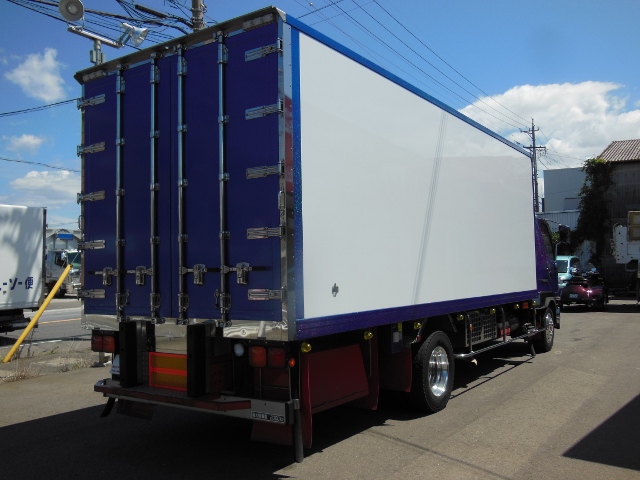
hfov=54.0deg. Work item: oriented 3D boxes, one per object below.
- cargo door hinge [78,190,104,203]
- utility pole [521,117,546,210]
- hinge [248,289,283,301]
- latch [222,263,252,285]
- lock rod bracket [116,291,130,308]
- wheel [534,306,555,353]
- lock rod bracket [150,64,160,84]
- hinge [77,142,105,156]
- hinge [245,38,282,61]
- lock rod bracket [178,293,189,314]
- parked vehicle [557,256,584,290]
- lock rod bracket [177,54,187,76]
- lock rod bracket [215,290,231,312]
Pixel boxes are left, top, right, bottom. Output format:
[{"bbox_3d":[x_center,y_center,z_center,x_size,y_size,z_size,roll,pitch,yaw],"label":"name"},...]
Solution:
[{"bbox_3d":[-2.068,-0.390,5.660,0.340,0.095,0.060,-3,-4,33],"label":"cargo door hinge"},{"bbox_3d":[14.436,-2.526,41.892,1.700,11.122,0.600,-3,-3,33],"label":"utility pole"},{"bbox_3d":[-0.398,0.397,4.610,0.320,0.085,0.050,-3,-4,33],"label":"hinge"},{"bbox_3d":[-0.616,0.251,4.689,0.250,0.160,0.080,-3,-4,33],"label":"latch"},{"bbox_3d":[-1.759,0.530,5.599,0.120,0.155,0.060,-3,-4,34],"label":"lock rod bracket"},{"bbox_3d":[3.936,1.548,11.127,0.240,0.845,0.845,-3,-4,33],"label":"wheel"},{"bbox_3d":[-1.399,-1.406,5.340,0.080,0.150,0.055,-3,-4,33],"label":"lock rod bracket"},{"bbox_3d":[-2.077,-0.817,5.684,0.340,0.095,0.060,-3,-4,33],"label":"hinge"},{"bbox_3d":[-0.422,-1.423,4.700,0.325,0.100,0.050,-3,-4,33],"label":"hinge"},{"bbox_3d":[-1.082,0.502,4.984,0.085,0.170,0.060,-3,-4,33],"label":"lock rod bracket"},{"bbox_3d":[9.100,1.450,23.800,1.500,1.620,3.450,-3,-3,31],"label":"parked vehicle"},{"bbox_3d":[-1.154,-1.462,5.274,0.075,0.155,0.050,-3,-4,34],"label":"lock rod bracket"},{"bbox_3d":[-0.739,0.465,4.765,0.110,0.170,0.060,-3,-4,33],"label":"lock rod bracket"}]

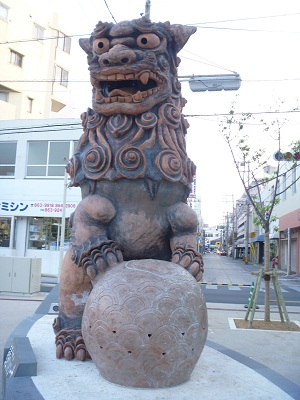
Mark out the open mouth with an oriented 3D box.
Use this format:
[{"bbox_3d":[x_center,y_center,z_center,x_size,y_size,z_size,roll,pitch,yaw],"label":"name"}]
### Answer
[{"bbox_3d":[-0.333,-1.677,5.976,0.950,0.420,0.420,0,-7,23],"label":"open mouth"}]

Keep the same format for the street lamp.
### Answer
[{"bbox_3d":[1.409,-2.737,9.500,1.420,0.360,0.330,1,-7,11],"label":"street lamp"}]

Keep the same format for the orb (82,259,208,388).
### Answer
[{"bbox_3d":[-0.052,1.482,5.160,1.596,1.419,1.596,3,-6,0],"label":"orb"}]

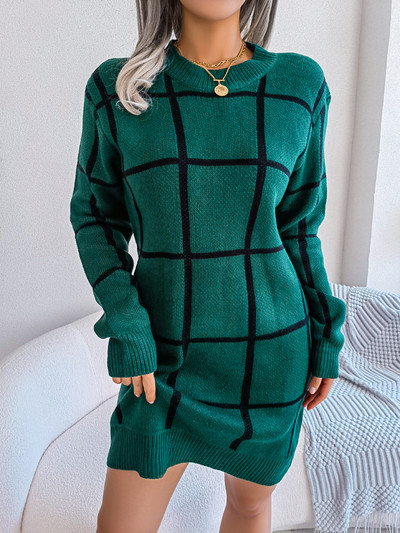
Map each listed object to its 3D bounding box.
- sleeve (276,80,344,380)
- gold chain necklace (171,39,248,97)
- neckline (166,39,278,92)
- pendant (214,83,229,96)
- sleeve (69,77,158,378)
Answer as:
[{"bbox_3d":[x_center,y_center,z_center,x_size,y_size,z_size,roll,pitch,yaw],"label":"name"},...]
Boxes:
[{"bbox_3d":[0.220,-0.076,0.845,0.135,0.570,0.170,-2,11,-9],"label":"sleeve"},{"bbox_3d":[0.022,-0.365,0.765,0.135,0.120,0.135,-2,11,-9],"label":"gold chain necklace"},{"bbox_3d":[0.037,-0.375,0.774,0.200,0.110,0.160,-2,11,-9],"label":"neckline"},{"bbox_3d":[0.037,-0.303,0.712,0.024,0.027,0.004,1,-7,-5],"label":"pendant"},{"bbox_3d":[-0.170,-0.073,0.818,0.160,0.560,0.185,-2,11,-9],"label":"sleeve"}]

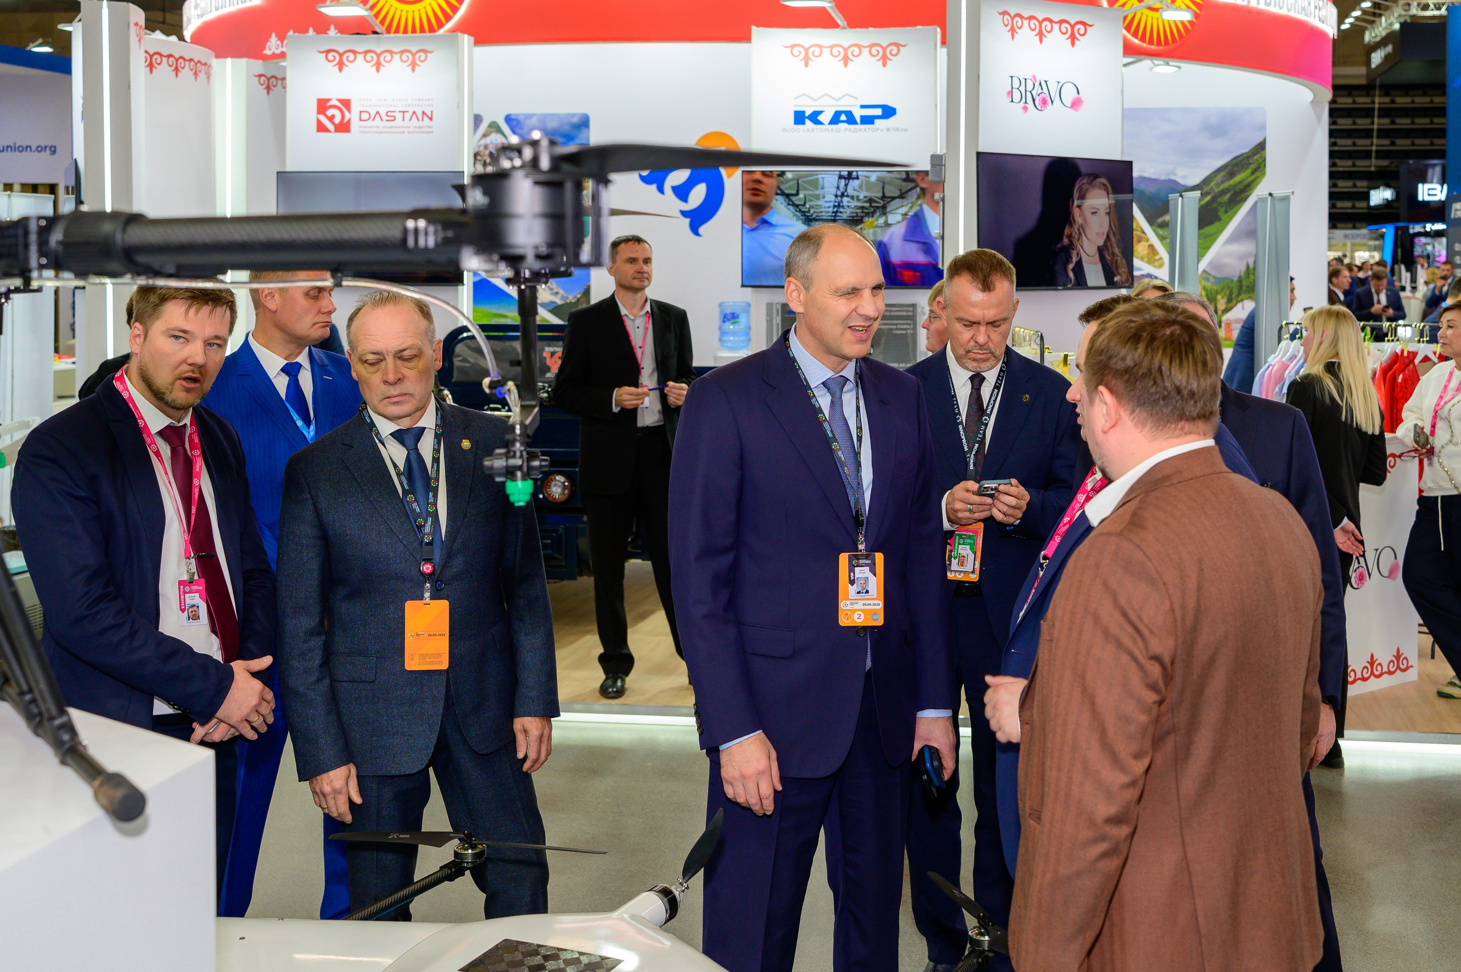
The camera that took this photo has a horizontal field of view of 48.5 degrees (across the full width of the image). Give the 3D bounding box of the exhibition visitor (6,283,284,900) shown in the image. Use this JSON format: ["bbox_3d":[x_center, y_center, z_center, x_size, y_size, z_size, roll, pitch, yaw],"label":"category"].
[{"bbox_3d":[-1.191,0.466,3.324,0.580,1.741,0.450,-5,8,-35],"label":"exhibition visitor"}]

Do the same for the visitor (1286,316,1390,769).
[{"bbox_3d":[2.187,0.198,5.860,0.360,1.700,0.440,5,8,40],"label":"visitor"}]

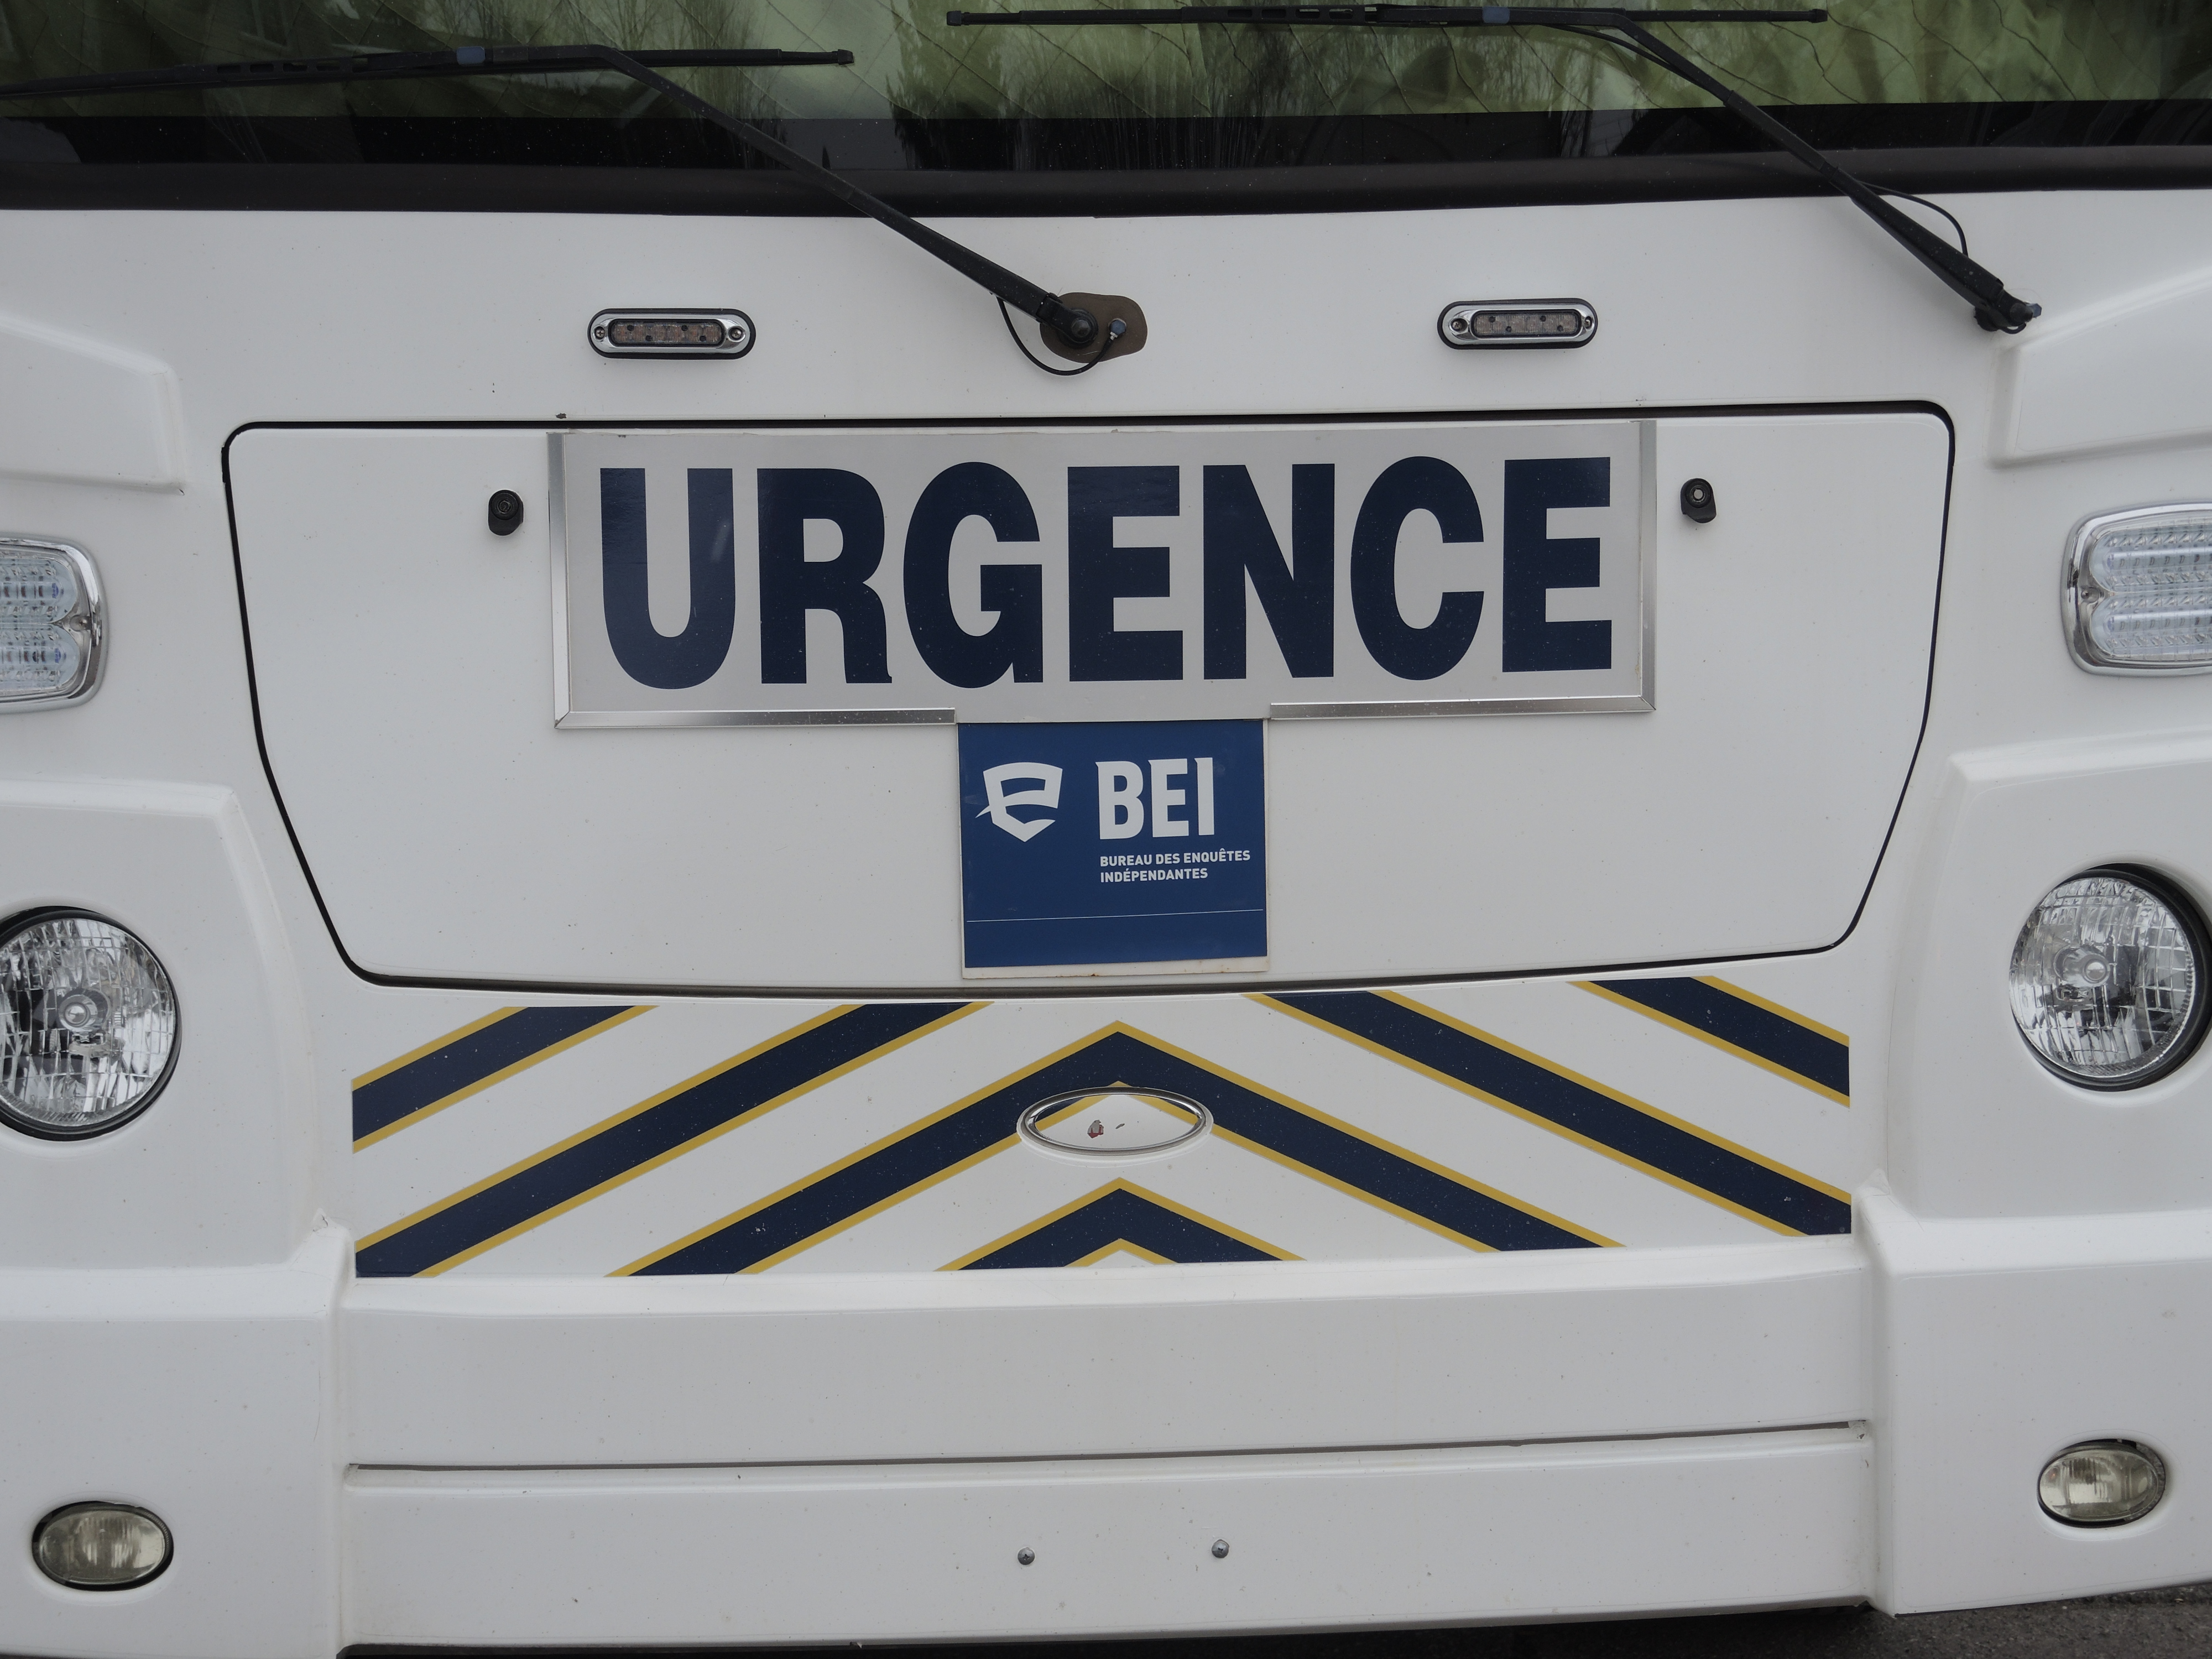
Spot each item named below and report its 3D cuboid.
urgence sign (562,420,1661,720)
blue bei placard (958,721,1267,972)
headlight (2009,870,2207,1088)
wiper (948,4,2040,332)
[{"bbox_3d":[0.003,-0.210,3.470,0.912,0.244,0.022,-1,6,-4],"label":"urgence sign"},{"bbox_3d":[0.006,0.016,3.494,0.254,0.213,0.010,-1,6,-4],"label":"blue bei placard"},{"bbox_3d":[0.846,0.124,3.593,0.178,0.180,0.095,-1,6,-4],"label":"headlight"},{"bbox_3d":[0.328,-0.561,3.584,0.914,0.287,0.140,-1,6,-4],"label":"wiper"}]

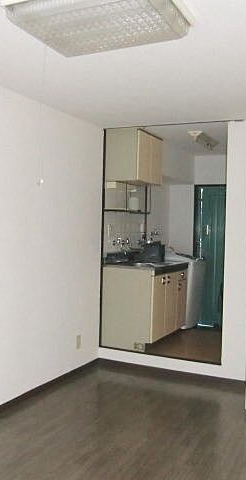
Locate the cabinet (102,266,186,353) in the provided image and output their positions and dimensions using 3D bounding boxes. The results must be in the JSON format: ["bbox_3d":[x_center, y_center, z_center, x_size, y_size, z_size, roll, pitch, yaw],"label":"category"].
[{"bbox_3d":[0.292,0.683,4.953,0.527,0.831,1.085,2,1,27],"label":"cabinet"}]

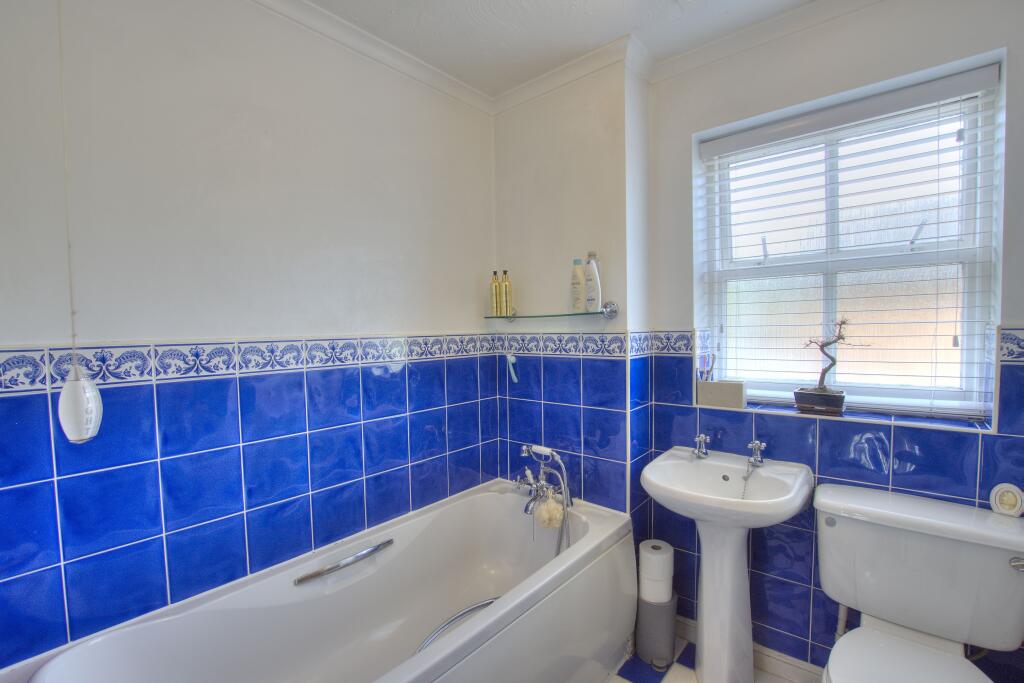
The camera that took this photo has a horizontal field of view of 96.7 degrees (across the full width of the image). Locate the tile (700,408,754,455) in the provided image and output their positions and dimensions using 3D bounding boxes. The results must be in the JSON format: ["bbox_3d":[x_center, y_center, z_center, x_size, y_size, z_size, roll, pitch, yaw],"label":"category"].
[{"bbox_3d":[0.811,0.358,1.727,0.198,0.198,0.008,1,2,40],"label":"tile"}]

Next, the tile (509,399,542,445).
[{"bbox_3d":[0.065,0.368,2.082,0.197,0.198,0.010,0,2,41],"label":"tile"}]

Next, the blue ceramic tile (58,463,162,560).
[{"bbox_3d":[-0.961,0.403,1.096,0.008,0.198,0.198,1,2,40],"label":"blue ceramic tile"}]

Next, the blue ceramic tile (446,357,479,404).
[{"bbox_3d":[-0.214,0.171,2.011,0.010,0.200,0.200,1,3,41],"label":"blue ceramic tile"}]

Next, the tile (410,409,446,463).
[{"bbox_3d":[-0.343,0.382,1.871,0.009,0.200,0.199,1,2,40],"label":"tile"}]

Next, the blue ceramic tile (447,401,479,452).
[{"bbox_3d":[-0.210,0.371,1.993,0.008,0.198,0.198,1,2,40],"label":"blue ceramic tile"}]

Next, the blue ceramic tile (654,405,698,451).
[{"bbox_3d":[0.681,0.365,1.889,0.185,0.200,0.010,1,3,39],"label":"blue ceramic tile"}]

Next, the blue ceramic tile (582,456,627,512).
[{"bbox_3d":[0.371,0.565,1.820,0.196,0.188,0.010,1,2,41],"label":"blue ceramic tile"}]

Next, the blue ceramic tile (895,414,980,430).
[{"bbox_3d":[1.305,0.247,1.409,0.198,0.008,0.170,1,2,40],"label":"blue ceramic tile"}]

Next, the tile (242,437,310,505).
[{"bbox_3d":[-0.730,0.400,1.413,0.010,0.198,0.197,0,2,41],"label":"tile"}]

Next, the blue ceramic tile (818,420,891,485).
[{"bbox_3d":[1.110,0.357,1.478,0.198,0.198,0.008,1,2,40],"label":"blue ceramic tile"}]

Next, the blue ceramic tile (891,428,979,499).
[{"bbox_3d":[1.240,0.351,1.337,0.198,0.198,0.008,1,2,40],"label":"blue ceramic tile"}]

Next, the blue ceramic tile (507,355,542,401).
[{"bbox_3d":[0.060,0.165,2.070,0.199,0.200,0.010,1,2,41],"label":"blue ceramic tile"}]

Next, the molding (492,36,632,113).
[{"bbox_3d":[0.169,-1.084,1.877,0.704,0.058,0.050,1,2,41],"label":"molding"}]

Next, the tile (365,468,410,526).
[{"bbox_3d":[-0.468,0.584,1.721,0.010,0.190,0.197,0,2,41],"label":"tile"}]

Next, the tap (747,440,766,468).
[{"bbox_3d":[0.874,0.405,1.628,0.058,0.088,0.095,1,2,40],"label":"tap"}]

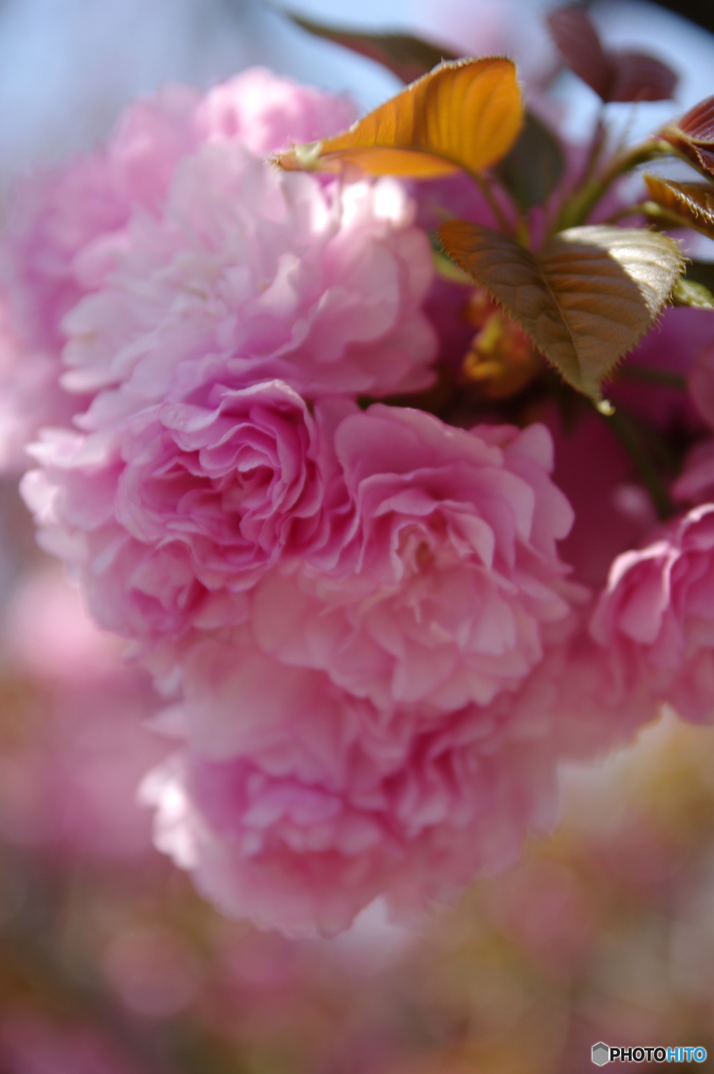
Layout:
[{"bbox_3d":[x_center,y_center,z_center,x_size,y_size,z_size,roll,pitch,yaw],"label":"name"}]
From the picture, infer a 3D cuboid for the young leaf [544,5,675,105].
[{"bbox_3d":[0.040,-0.075,0.483,0.020,0.015,0.019,0,0,0],"label":"young leaf"}]

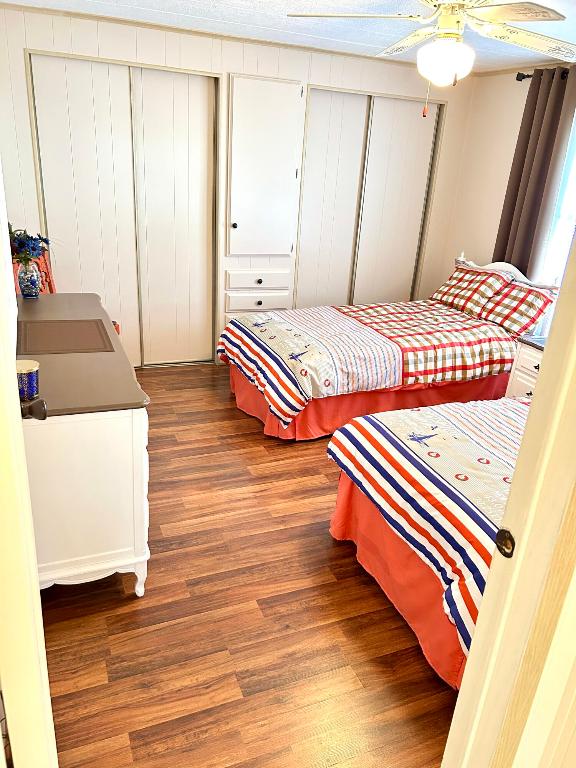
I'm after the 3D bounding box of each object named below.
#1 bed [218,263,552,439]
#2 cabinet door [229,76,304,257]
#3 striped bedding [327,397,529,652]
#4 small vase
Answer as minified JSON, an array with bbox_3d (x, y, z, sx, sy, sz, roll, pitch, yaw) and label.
[{"bbox_3d":[0.682,-0.338,3.845,2.124,0.816,1.066,-7,24,-25],"label":"bed"},{"bbox_3d":[-0.157,-1.474,4.016,0.532,1.163,0.030,-7,24,-25],"label":"cabinet door"},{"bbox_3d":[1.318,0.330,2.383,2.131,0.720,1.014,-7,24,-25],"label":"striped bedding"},{"bbox_3d":[-1.274,-0.514,2.846,0.105,0.162,0.105,-7,24,-25],"label":"small vase"}]

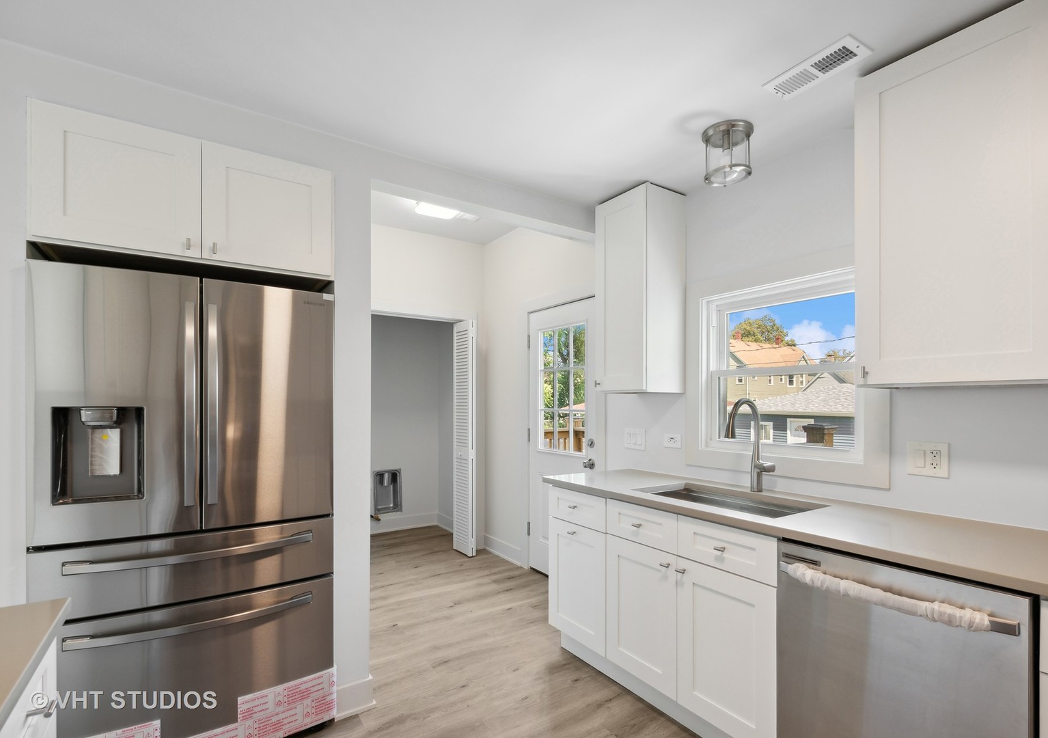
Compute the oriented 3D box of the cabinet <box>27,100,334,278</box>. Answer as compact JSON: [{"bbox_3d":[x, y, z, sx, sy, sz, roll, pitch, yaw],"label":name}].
[{"bbox_3d":[-1.332,-0.601,1.932,0.915,0.457,0.550,1,-4,-32],"label":"cabinet"}]

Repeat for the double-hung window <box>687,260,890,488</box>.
[{"bbox_3d":[1.169,0.010,2.159,0.100,0.950,0.885,2,-4,-37],"label":"double-hung window"}]

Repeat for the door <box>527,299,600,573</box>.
[{"bbox_3d":[0.272,0.549,3.380,0.050,2.030,0.770,2,-4,-37],"label":"door"}]

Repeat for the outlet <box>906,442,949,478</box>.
[{"bbox_3d":[1.472,0.331,1.679,0.012,0.122,0.117,2,-4,-37],"label":"outlet"}]

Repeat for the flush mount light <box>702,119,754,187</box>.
[{"bbox_3d":[0.867,-0.915,1.960,0.200,0.195,0.200,0,-3,0],"label":"flush mount light"}]

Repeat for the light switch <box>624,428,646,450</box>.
[{"bbox_3d":[0.669,0.420,2.772,0.012,0.119,0.160,2,-4,-37],"label":"light switch"}]

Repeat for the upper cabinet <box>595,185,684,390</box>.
[{"bbox_3d":[0.649,-0.403,2.591,0.310,1.070,0.385,2,-4,-37],"label":"upper cabinet"}]

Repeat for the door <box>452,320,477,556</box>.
[{"bbox_3d":[-0.523,0.598,4.025,0.060,2.010,0.290,2,-4,-40],"label":"door"}]

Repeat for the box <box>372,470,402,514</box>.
[{"bbox_3d":[-1.456,1.294,4.909,0.310,0.460,0.100,1,-4,-32],"label":"box"}]

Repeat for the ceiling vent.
[{"bbox_3d":[0.996,-1.023,1.579,0.145,0.015,0.287,2,-4,-37],"label":"ceiling vent"}]

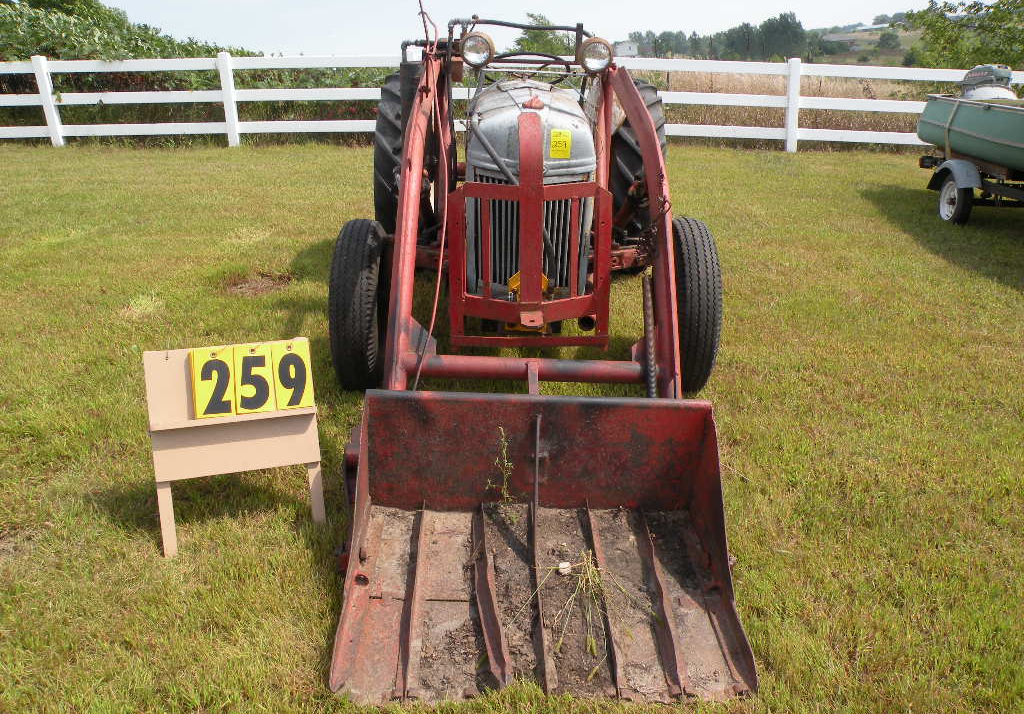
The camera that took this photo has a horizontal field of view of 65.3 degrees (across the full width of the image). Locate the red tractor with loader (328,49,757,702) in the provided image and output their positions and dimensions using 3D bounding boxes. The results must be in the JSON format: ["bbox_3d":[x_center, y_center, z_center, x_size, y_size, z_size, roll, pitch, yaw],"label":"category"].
[{"bbox_3d":[0.058,-0.687,3.629,1.630,1.530,4.320,0,22,0],"label":"red tractor with loader"}]

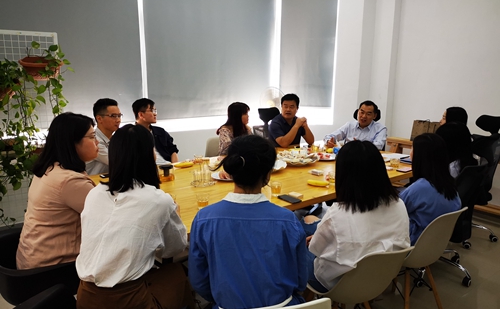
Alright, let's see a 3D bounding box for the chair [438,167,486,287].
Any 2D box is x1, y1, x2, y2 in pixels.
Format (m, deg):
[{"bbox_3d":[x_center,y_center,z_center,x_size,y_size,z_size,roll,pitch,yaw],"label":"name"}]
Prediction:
[{"bbox_3d":[1.410,0.443,2.916,0.600,0.920,0.620,-9,15,-35],"label":"chair"}]

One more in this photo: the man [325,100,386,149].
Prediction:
[{"bbox_3d":[1.120,0.038,4.149,0.580,1.200,0.750,7,14,29],"label":"man"}]

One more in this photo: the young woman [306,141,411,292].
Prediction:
[{"bbox_3d":[0.440,0.486,2.066,0.480,1.190,0.720,-5,13,-24],"label":"young woman"}]

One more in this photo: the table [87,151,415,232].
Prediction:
[{"bbox_3d":[0.204,0.489,3.110,2.550,0.750,1.370,-9,15,-35],"label":"table"}]

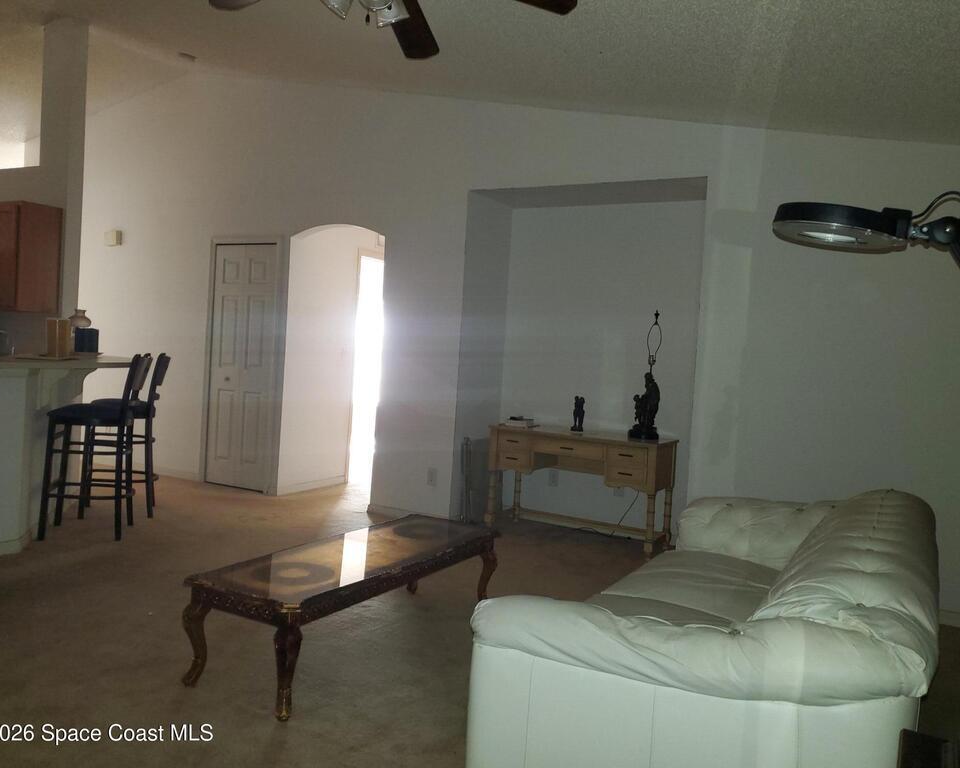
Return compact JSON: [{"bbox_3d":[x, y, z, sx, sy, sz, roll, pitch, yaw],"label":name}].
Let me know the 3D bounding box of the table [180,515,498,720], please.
[{"bbox_3d":[-0.490,0.901,3.247,0.509,0.394,1.450,5,3,29],"label":"table"}]

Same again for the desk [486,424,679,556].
[{"bbox_3d":[0.699,0.715,5.441,1.255,0.737,0.451,5,3,32],"label":"desk"}]

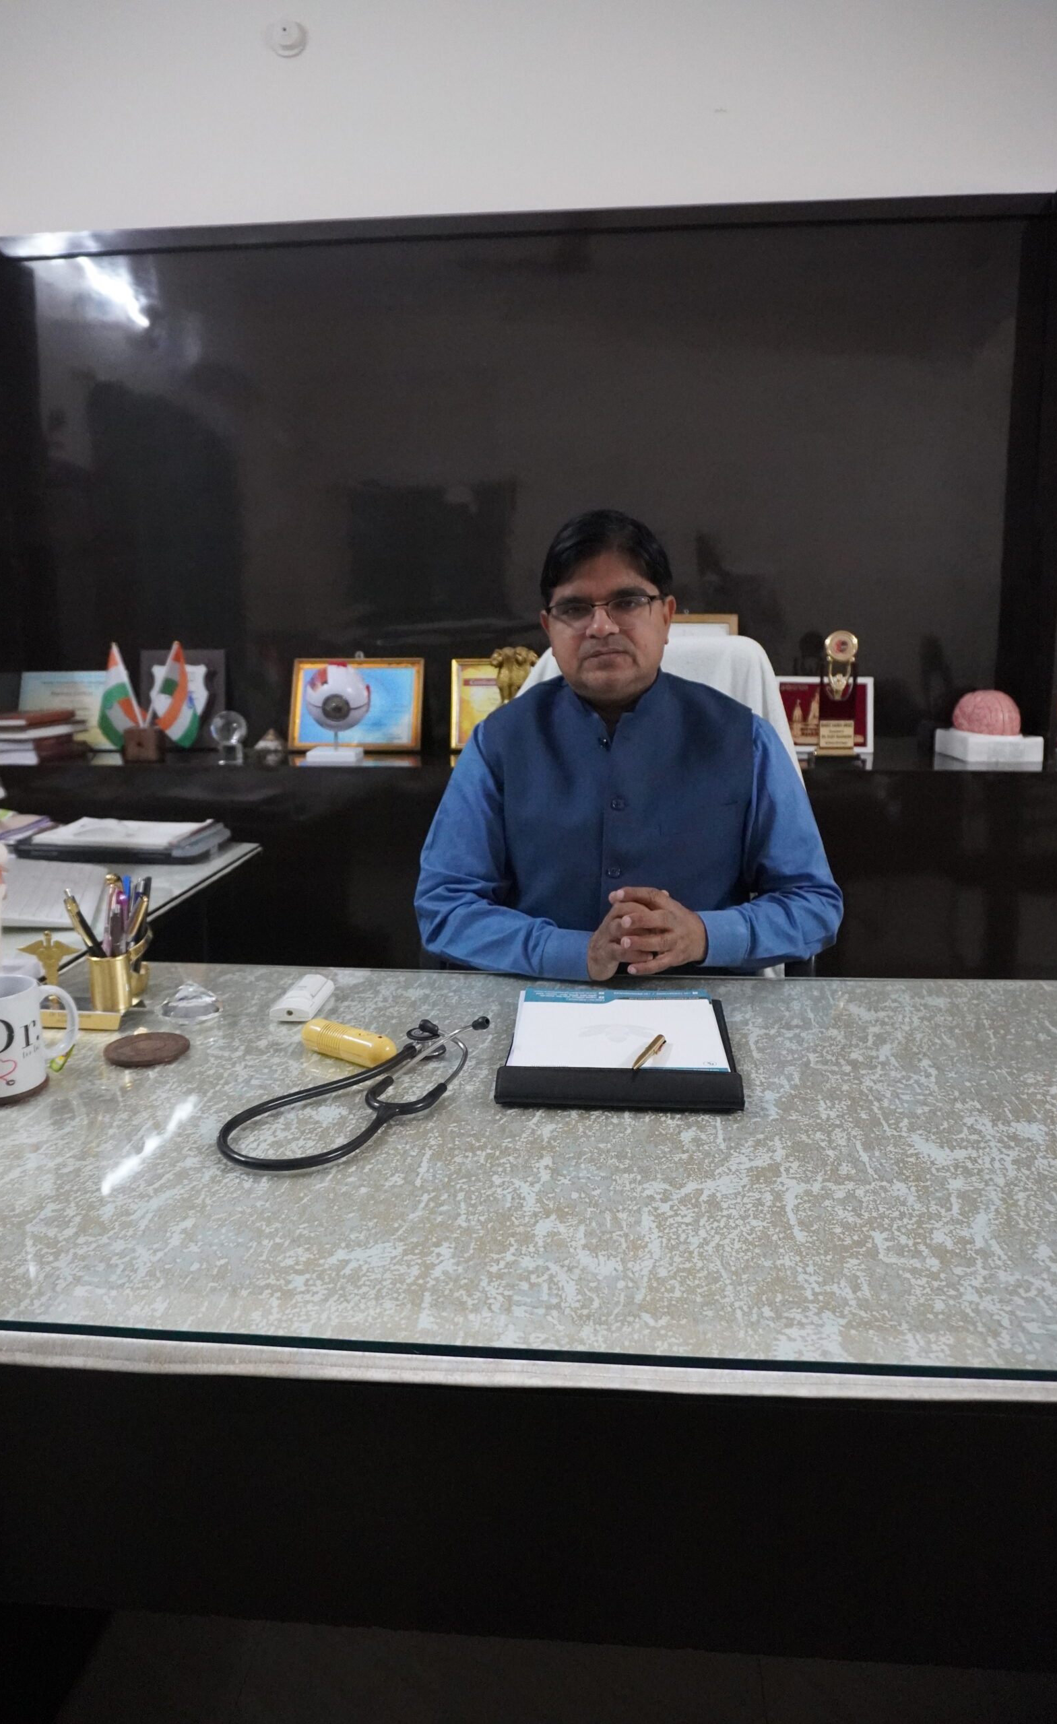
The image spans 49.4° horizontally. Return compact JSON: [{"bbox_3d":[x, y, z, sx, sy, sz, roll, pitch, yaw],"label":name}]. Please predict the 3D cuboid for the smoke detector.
[{"bbox_3d":[-0.578,-1.971,2.696,0.102,0.102,0.042,0,12,5],"label":"smoke detector"}]

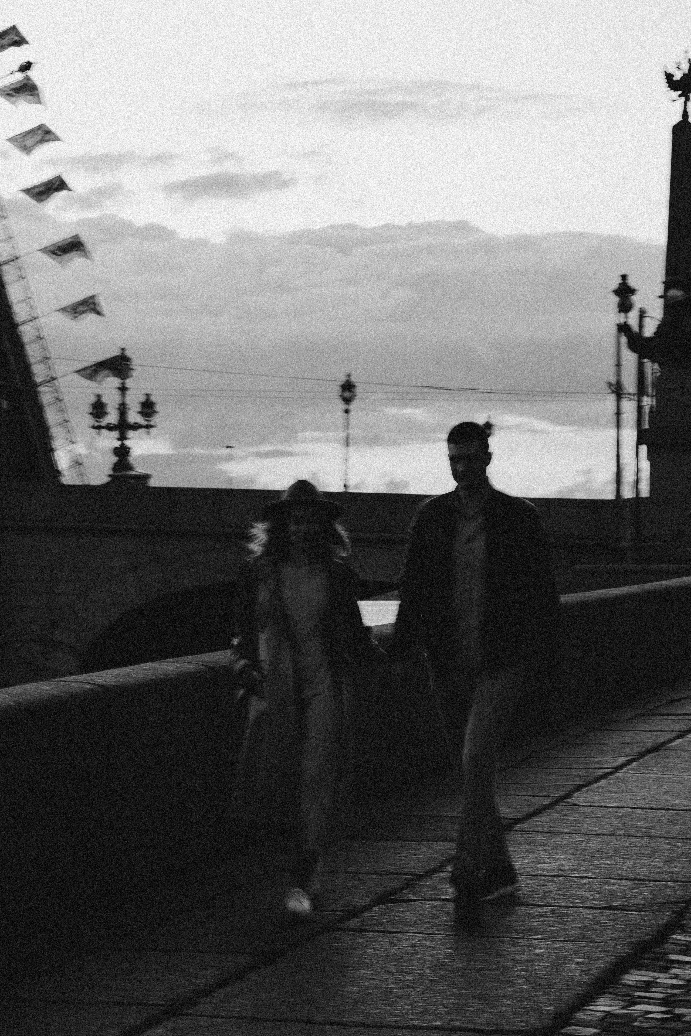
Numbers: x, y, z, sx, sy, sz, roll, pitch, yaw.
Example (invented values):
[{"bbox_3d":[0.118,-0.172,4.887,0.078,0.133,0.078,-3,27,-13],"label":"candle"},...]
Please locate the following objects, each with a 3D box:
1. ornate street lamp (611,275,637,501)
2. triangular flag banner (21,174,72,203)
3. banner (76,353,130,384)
[{"bbox_3d":[9.563,-4.252,82.000,0.830,8.200,0.830,0,-1,0],"label":"ornate street lamp"},{"bbox_3d":[-11.474,-12.634,91.600,2.140,1.130,0.400,0,-2,24],"label":"triangular flag banner"},{"bbox_3d":[-9.255,-5.705,91.000,2.360,1.120,0.400,0,-2,24],"label":"banner"}]

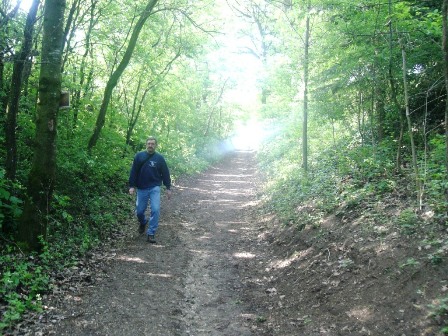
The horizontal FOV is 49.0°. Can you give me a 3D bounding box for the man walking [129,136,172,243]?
[{"bbox_3d":[-1.250,0.365,8.350,0.730,1.750,0.680,0,3,-5],"label":"man walking"}]

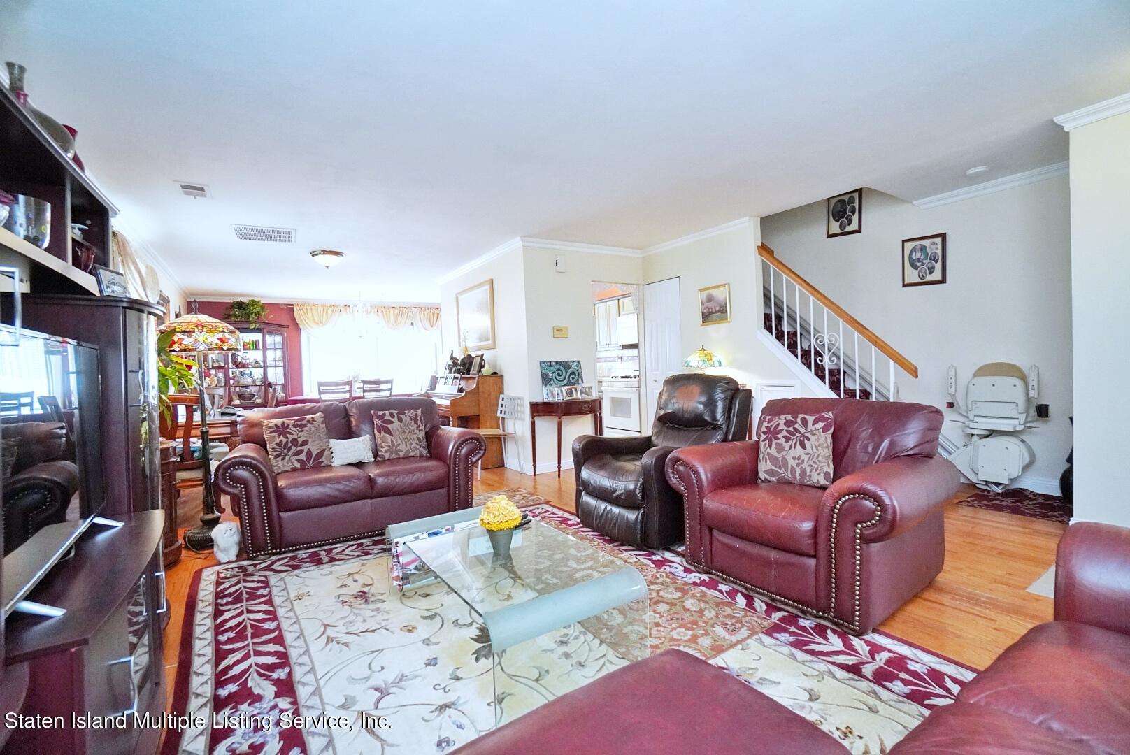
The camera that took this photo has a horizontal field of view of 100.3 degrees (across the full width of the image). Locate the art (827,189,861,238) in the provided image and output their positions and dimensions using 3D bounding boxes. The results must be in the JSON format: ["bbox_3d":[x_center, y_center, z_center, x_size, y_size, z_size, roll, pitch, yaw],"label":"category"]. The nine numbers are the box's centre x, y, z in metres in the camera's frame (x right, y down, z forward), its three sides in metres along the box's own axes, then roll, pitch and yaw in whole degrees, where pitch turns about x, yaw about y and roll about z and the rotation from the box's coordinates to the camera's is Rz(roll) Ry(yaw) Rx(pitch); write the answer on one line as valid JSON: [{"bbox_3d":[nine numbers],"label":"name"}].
[{"bbox_3d":[2.761,-1.622,4.674,0.025,0.430,0.330,-4,2,-33],"label":"art"}]

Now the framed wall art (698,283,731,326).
[{"bbox_3d":[1.525,-0.738,4.828,0.030,0.390,0.390,-3,2,-33],"label":"framed wall art"}]

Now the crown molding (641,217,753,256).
[{"bbox_3d":[1.336,-1.468,5.022,0.070,0.075,1.470,-4,2,-33],"label":"crown molding"}]

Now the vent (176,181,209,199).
[{"bbox_3d":[-2.490,-1.244,3.168,0.175,0.025,0.290,-4,2,-33],"label":"vent"}]

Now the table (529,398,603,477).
[{"bbox_3d":[0.127,0.614,4.930,0.930,0.752,0.370,-3,2,-33],"label":"table"}]

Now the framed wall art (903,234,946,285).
[{"bbox_3d":[3.150,-1.020,4.144,0.025,0.425,0.325,-4,2,-33],"label":"framed wall art"}]

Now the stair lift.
[{"bbox_3d":[3.339,0.387,3.649,0.380,0.990,0.570,-4,2,-33],"label":"stair lift"}]

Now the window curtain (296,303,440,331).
[{"bbox_3d":[-3.477,-1.103,8.726,2.620,0.500,0.130,-3,2,-32],"label":"window curtain"}]

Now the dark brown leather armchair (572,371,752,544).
[{"bbox_3d":[0.729,0.507,3.480,1.070,1.020,0.880,-3,2,-32],"label":"dark brown leather armchair"}]

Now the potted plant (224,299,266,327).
[{"bbox_3d":[-5.021,-1.004,7.407,0.560,0.430,0.450,-3,2,-33],"label":"potted plant"}]

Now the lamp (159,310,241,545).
[{"bbox_3d":[-2.458,0.316,3.202,0.445,1.655,0.445,-3,2,-32],"label":"lamp"}]

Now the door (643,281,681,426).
[{"bbox_3d":[1.140,-0.069,5.448,0.045,2.030,0.590,-3,2,-32],"label":"door"}]

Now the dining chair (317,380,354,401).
[{"bbox_3d":[-3.232,0.564,6.612,0.450,1.015,0.530,-3,2,-33],"label":"dining chair"}]

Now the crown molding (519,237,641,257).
[{"bbox_3d":[0.252,-1.417,5.179,1.660,0.078,0.070,-3,2,-32],"label":"crown molding"}]

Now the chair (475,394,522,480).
[{"bbox_3d":[-0.764,0.613,4.955,0.500,0.820,0.440,-3,2,-33],"label":"chair"}]

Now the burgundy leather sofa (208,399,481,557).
[{"bbox_3d":[-1.677,0.666,3.830,1.790,0.920,0.970,-4,2,-33],"label":"burgundy leather sofa"}]

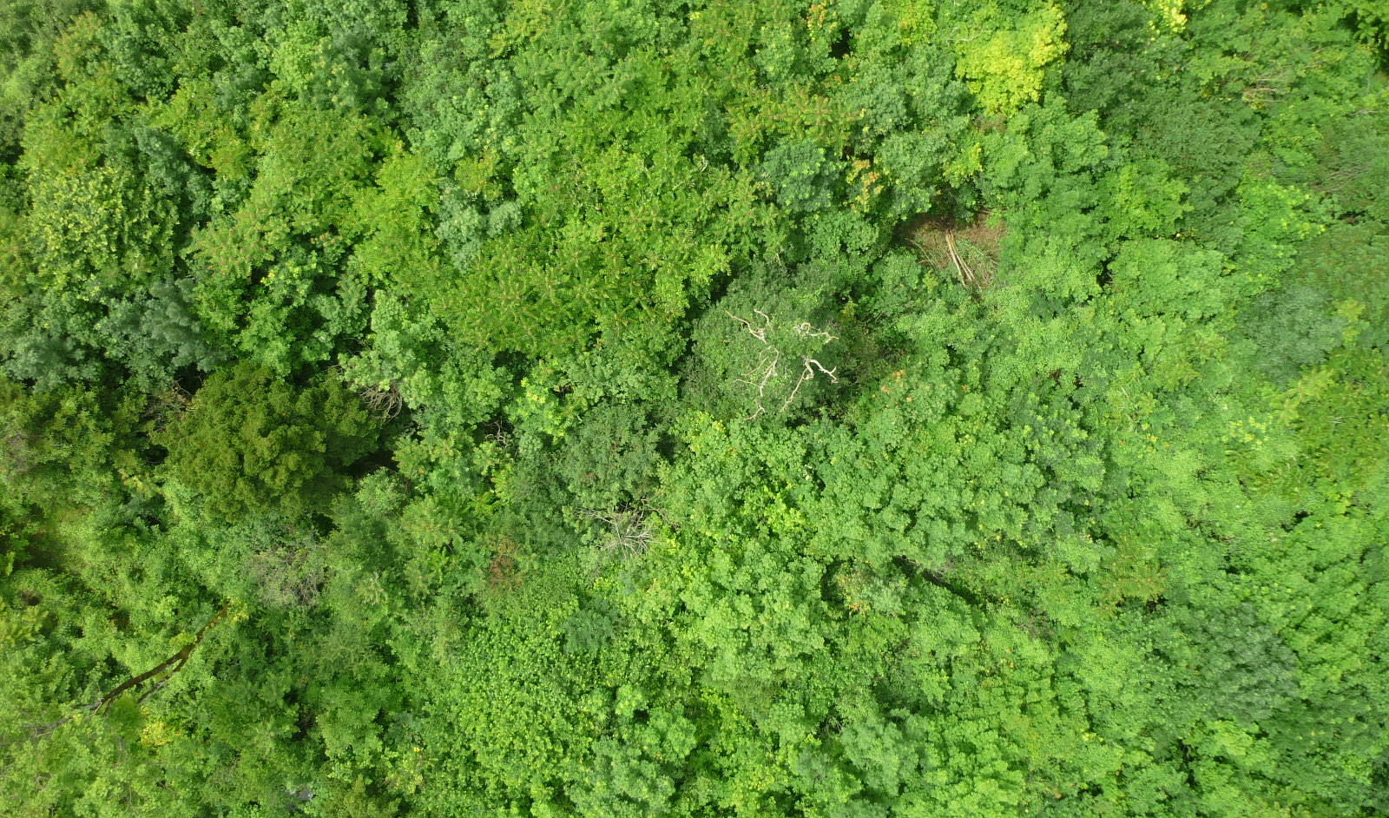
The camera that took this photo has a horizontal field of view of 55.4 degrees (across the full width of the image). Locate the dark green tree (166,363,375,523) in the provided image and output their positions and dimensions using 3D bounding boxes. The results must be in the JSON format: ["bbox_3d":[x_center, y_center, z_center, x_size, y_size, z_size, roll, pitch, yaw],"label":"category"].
[{"bbox_3d":[-11.900,0.950,38.500,5.800,7.500,4.700,0,88,0],"label":"dark green tree"}]

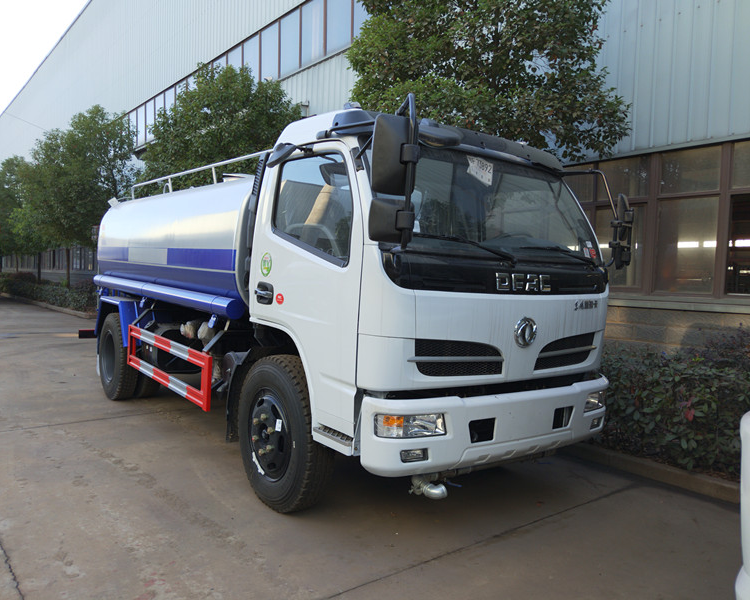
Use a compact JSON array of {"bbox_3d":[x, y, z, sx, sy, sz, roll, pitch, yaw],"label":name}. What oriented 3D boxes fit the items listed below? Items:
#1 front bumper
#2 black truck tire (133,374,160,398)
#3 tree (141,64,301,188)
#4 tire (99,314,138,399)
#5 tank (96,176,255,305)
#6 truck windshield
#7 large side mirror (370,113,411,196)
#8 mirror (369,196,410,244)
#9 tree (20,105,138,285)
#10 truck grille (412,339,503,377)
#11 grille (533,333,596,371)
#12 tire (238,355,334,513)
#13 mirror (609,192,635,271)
[{"bbox_3d":[0.824,0.690,3.487,2.150,0.400,0.270,2,3,-38],"label":"front bumper"},{"bbox_3d":[-2.773,0.665,6.889,0.235,0.974,0.974,2,2,-38],"label":"black truck tire"},{"bbox_3d":[-3.631,-2.233,13.170,3.800,6.400,3.800,0,2,-40],"label":"tree"},{"bbox_3d":[-2.924,0.660,6.660,0.245,0.990,0.990,0,3,-38],"label":"tire"},{"bbox_3d":[-1.541,-0.625,6.563,2.040,1.330,4.450,2,3,-38],"label":"tank"},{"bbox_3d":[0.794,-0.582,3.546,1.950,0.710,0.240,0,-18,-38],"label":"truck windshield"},{"bbox_3d":[0.079,-0.637,2.558,0.190,0.350,0.100,3,3,-9],"label":"large side mirror"},{"bbox_3d":[0.065,-0.359,2.610,0.190,0.210,0.100,1,3,-10],"label":"mirror"},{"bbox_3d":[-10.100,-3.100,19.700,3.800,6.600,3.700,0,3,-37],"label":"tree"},{"bbox_3d":[0.469,0.314,3.136,0.680,0.225,0.080,0,3,-35],"label":"truck grille"},{"bbox_3d":[1.249,0.339,3.777,0.700,0.230,0.080,1,4,-42],"label":"grille"},{"bbox_3d":[-0.585,0.856,3.778,0.250,0.990,0.990,0,3,-38],"label":"tire"},{"bbox_3d":[1.765,-0.496,4.120,0.160,0.540,0.220,3,3,27],"label":"mirror"}]

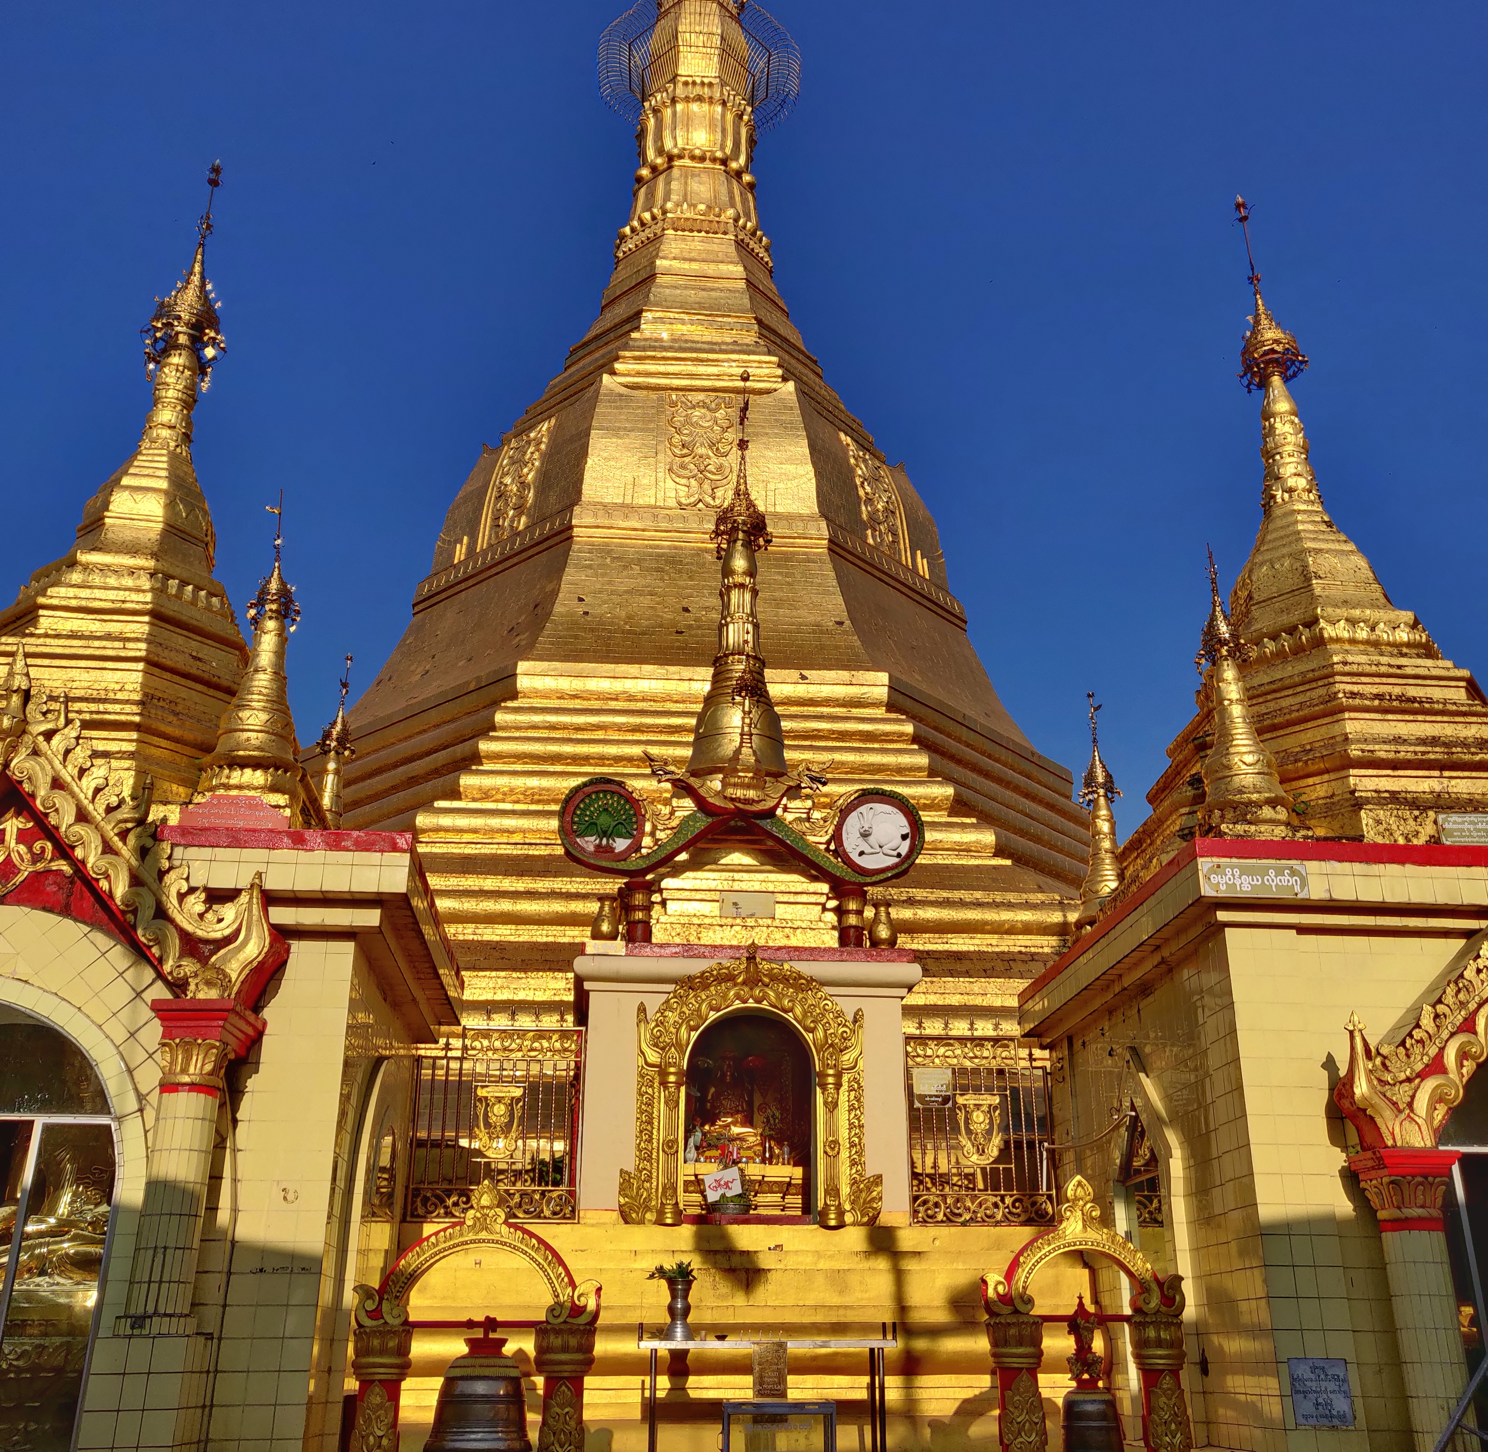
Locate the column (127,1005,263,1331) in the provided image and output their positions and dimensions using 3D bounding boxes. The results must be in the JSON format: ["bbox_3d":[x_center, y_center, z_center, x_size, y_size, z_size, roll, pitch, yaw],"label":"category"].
[{"bbox_3d":[-3.709,2.898,9.510,0.543,2.031,0.615,2,-22,-4],"label":"column"}]

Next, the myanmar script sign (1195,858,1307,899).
[{"bbox_3d":[4.074,1.214,11.386,0.887,0.286,0.026,2,-22,-4],"label":"myanmar script sign"}]

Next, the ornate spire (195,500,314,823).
[{"bbox_3d":[-3.966,-0.580,11.922,0.858,3.146,0.858,2,-22,-4],"label":"ornate spire"}]

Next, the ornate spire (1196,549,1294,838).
[{"bbox_3d":[4.130,-0.284,12.222,0.800,2.801,0.800,2,-22,-6],"label":"ornate spire"}]

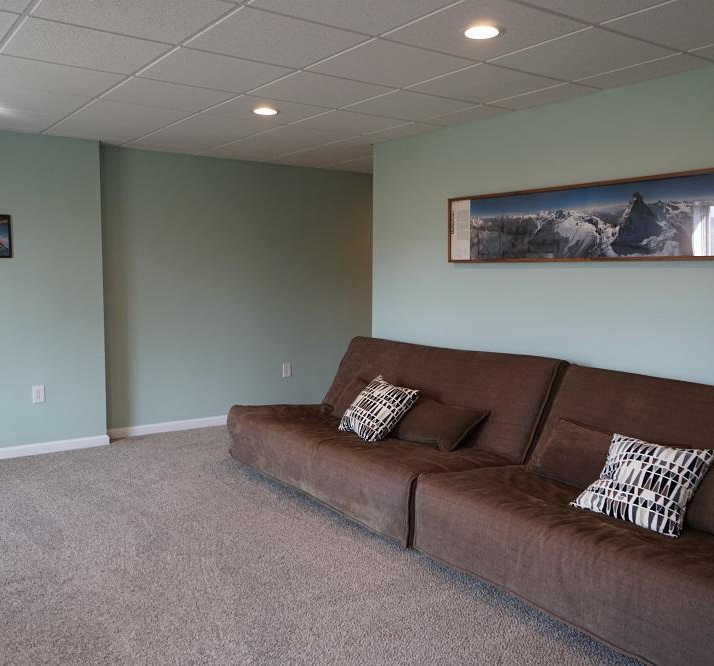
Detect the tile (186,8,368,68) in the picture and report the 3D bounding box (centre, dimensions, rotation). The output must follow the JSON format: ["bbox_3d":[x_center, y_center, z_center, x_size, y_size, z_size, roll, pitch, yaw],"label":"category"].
[{"bbox_3d":[-0.339,-1.232,3.149,0.600,0.020,0.600,-3,5,-35],"label":"tile"}]

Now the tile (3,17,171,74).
[{"bbox_3d":[-1.185,-1.255,3.299,0.602,0.020,0.602,-3,5,-35],"label":"tile"}]

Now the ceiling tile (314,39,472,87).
[{"bbox_3d":[0.158,-1.254,3.501,0.600,0.020,0.600,-3,5,-35],"label":"ceiling tile"}]

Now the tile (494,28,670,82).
[{"bbox_3d":[1.006,-1.237,3.359,0.600,0.020,0.600,-3,5,-35],"label":"tile"}]

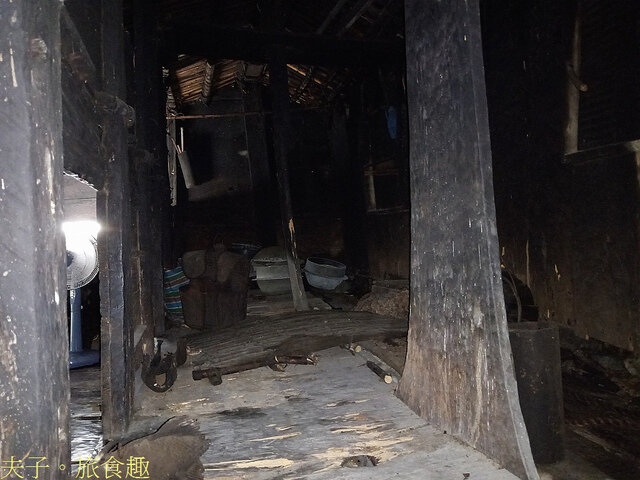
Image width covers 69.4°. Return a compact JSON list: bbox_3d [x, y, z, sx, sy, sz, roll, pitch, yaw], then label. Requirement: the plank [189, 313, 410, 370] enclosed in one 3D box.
[{"bbox_3d":[-0.010,0.765,3.740,1.980,0.200,0.580,-1,1,-22],"label":"plank"}]

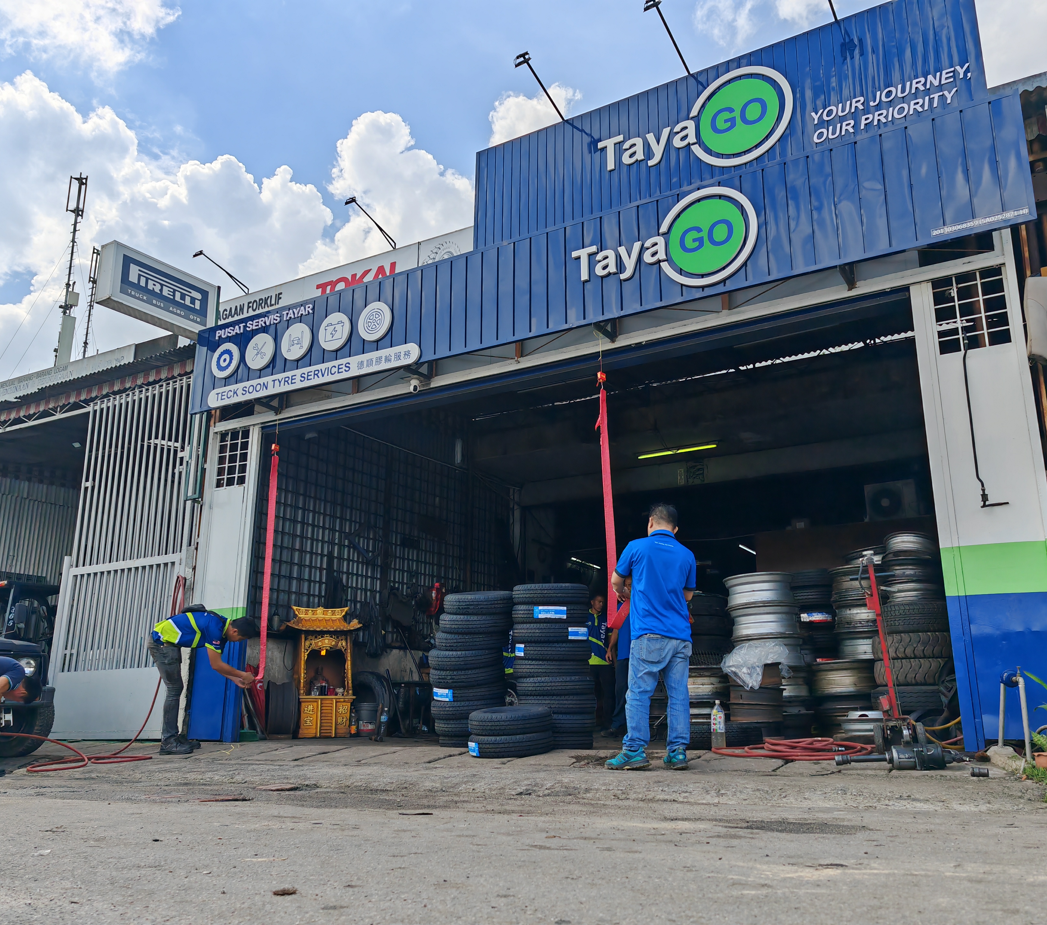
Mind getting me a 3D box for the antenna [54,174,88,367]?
[{"bbox_3d":[-20.691,-8.748,44.000,1.000,9.703,0.900,-9,-17,30],"label":"antenna"}]

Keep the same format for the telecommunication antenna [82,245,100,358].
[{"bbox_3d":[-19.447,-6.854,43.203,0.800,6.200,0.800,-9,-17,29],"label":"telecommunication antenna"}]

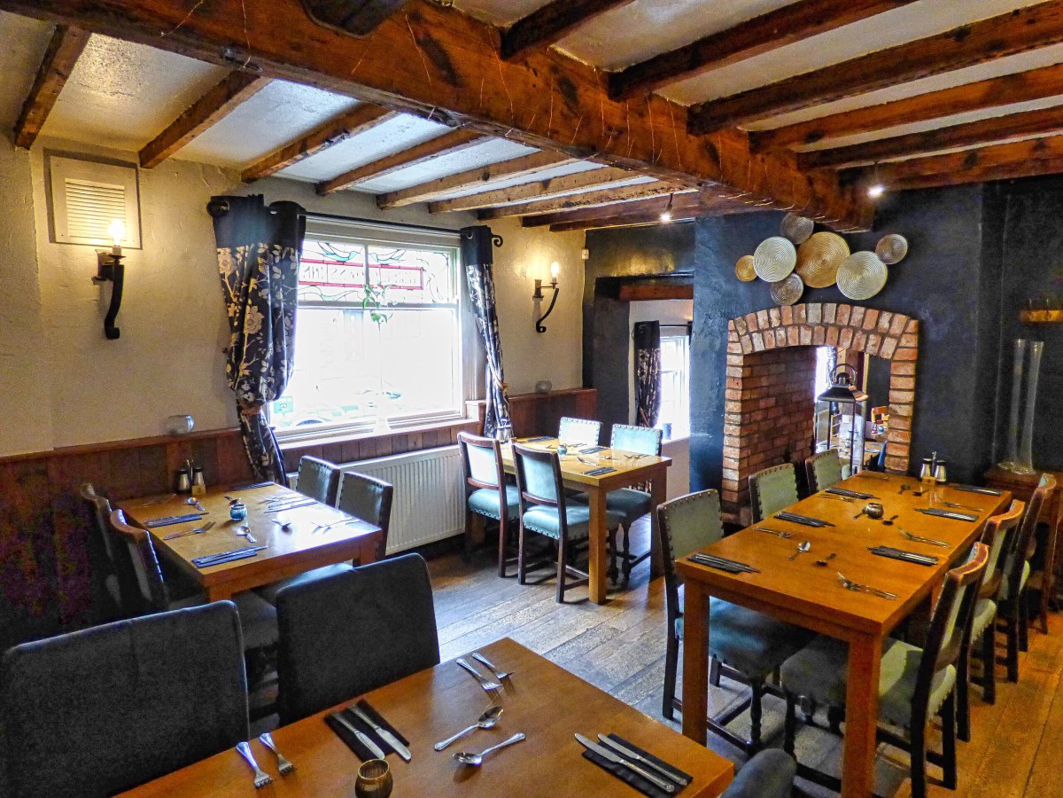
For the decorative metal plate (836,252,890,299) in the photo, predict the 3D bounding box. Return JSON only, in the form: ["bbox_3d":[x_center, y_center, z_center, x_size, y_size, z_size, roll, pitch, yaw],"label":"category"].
[{"bbox_3d":[1.999,-0.747,3.716,0.030,0.287,0.287,-7,10,-43],"label":"decorative metal plate"}]

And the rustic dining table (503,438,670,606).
[{"bbox_3d":[0.221,0.751,4.223,0.730,0.750,1.250,-6,9,-43],"label":"rustic dining table"}]

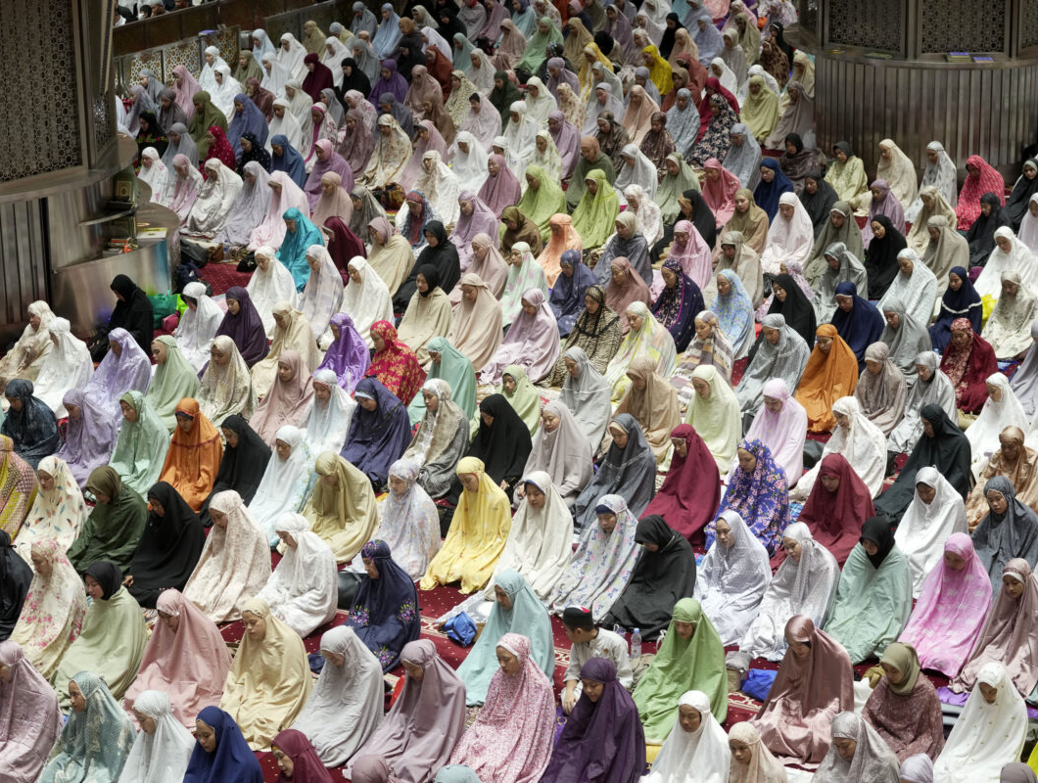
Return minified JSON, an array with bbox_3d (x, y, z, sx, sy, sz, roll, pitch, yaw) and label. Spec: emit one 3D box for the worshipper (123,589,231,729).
[{"bbox_3d":[-2.247,1.678,14.908,0.527,0.804,0.733,10,21,29],"label":"worshipper"}]

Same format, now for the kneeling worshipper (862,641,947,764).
[{"bbox_3d":[2.392,1.889,14.216,0.474,0.730,0.628,10,21,29],"label":"kneeling worshipper"}]

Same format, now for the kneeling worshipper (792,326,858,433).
[{"bbox_3d":[2.592,-0.164,19.201,0.500,0.817,0.704,9,21,28],"label":"kneeling worshipper"}]

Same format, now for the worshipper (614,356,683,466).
[{"bbox_3d":[0.997,0.132,17.837,0.510,0.818,0.690,10,22,30],"label":"worshipper"}]

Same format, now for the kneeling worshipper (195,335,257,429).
[{"bbox_3d":[-2.524,-0.104,19.790,0.490,0.800,0.660,7,19,25],"label":"kneeling worshipper"}]

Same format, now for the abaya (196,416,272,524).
[{"bbox_3d":[-2.282,0.589,18.108,0.520,0.818,0.690,9,17,34],"label":"abaya"}]

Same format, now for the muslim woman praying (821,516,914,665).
[{"bbox_3d":[2.294,1.260,14.995,0.520,0.845,0.690,9,17,34],"label":"muslim woman praying"}]

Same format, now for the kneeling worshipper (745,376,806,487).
[{"bbox_3d":[2.133,0.293,18.901,0.453,0.825,0.666,10,21,29],"label":"kneeling worshipper"}]

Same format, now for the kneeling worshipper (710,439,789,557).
[{"bbox_3d":[1.736,0.760,17.158,0.520,0.813,0.690,9,17,34],"label":"kneeling worshipper"}]

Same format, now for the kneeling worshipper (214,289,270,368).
[{"bbox_3d":[-2.844,-0.616,22.955,0.520,0.817,0.690,9,17,34],"label":"kneeling worshipper"}]

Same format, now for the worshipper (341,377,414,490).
[{"bbox_3d":[-1.187,0.294,18.994,0.476,0.842,0.686,10,21,29],"label":"worshipper"}]

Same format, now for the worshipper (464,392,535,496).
[{"bbox_3d":[-0.146,0.375,17.243,0.489,0.782,0.649,12,23,33],"label":"worshipper"}]

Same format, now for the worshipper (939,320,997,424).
[{"bbox_3d":[3.833,-0.249,19.415,0.490,0.800,0.697,8,21,25],"label":"worshipper"}]

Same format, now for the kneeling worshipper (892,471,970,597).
[{"bbox_3d":[2.930,0.968,16.230,0.520,0.817,0.690,9,17,34],"label":"kneeling worshipper"}]

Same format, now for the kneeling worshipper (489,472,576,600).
[{"bbox_3d":[0.091,0.944,15.502,0.532,0.818,0.702,10,22,30],"label":"kneeling worshipper"}]

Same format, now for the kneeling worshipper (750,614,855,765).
[{"bbox_3d":[1.710,1.715,13.689,0.540,0.801,0.722,9,21,26],"label":"kneeling worshipper"}]

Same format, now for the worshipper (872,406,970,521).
[{"bbox_3d":[2.989,0.476,16.741,0.577,0.801,0.802,13,23,36],"label":"worshipper"}]

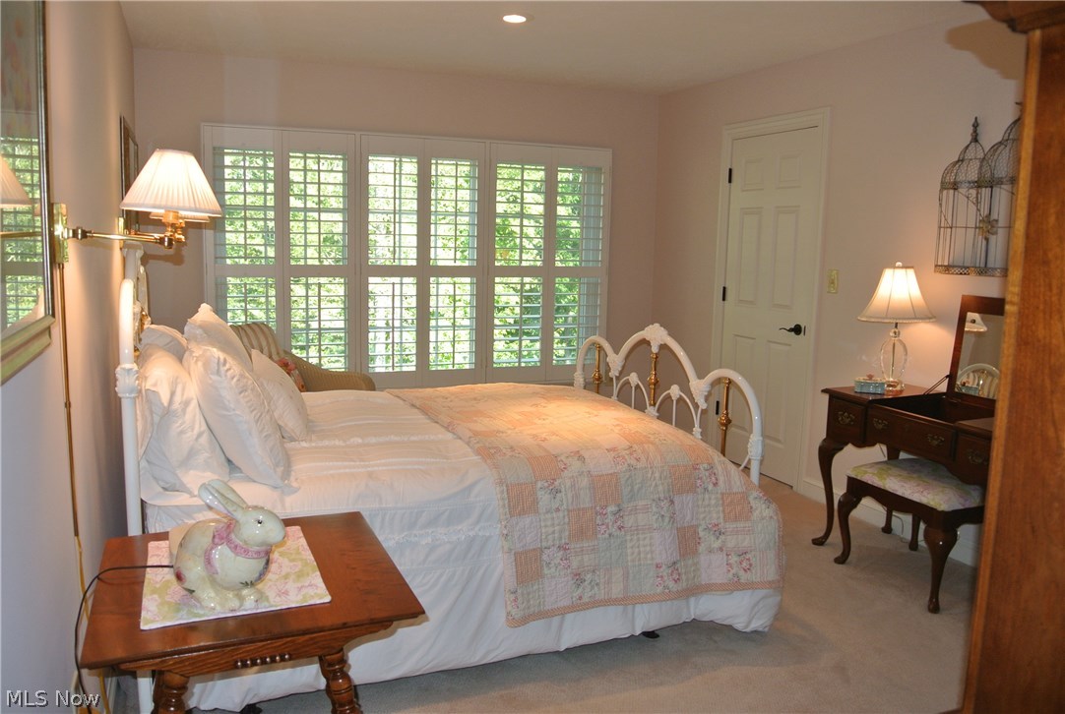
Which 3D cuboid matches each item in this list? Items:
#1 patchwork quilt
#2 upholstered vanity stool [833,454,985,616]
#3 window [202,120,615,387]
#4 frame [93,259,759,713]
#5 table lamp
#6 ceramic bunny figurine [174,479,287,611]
[{"bbox_3d":[0.072,0.473,3.484,1.130,0.570,1.720,-3,10,-23],"label":"patchwork quilt"},{"bbox_3d":[1.671,0.708,3.377,0.500,0.480,0.550,-3,10,-23],"label":"upholstered vanity stool"},{"bbox_3d":[-0.680,-0.577,5.214,2.645,1.650,0.100,-3,10,-23],"label":"window"},{"bbox_3d":[-0.413,0.236,3.284,2.220,1.360,1.580,-3,10,-23],"label":"frame"},{"bbox_3d":[1.615,-0.131,3.531,0.340,0.575,0.340,-3,10,-23],"label":"table lamp"},{"bbox_3d":[-0.639,0.382,1.697,0.230,0.240,0.165,2,9,4],"label":"ceramic bunny figurine"}]

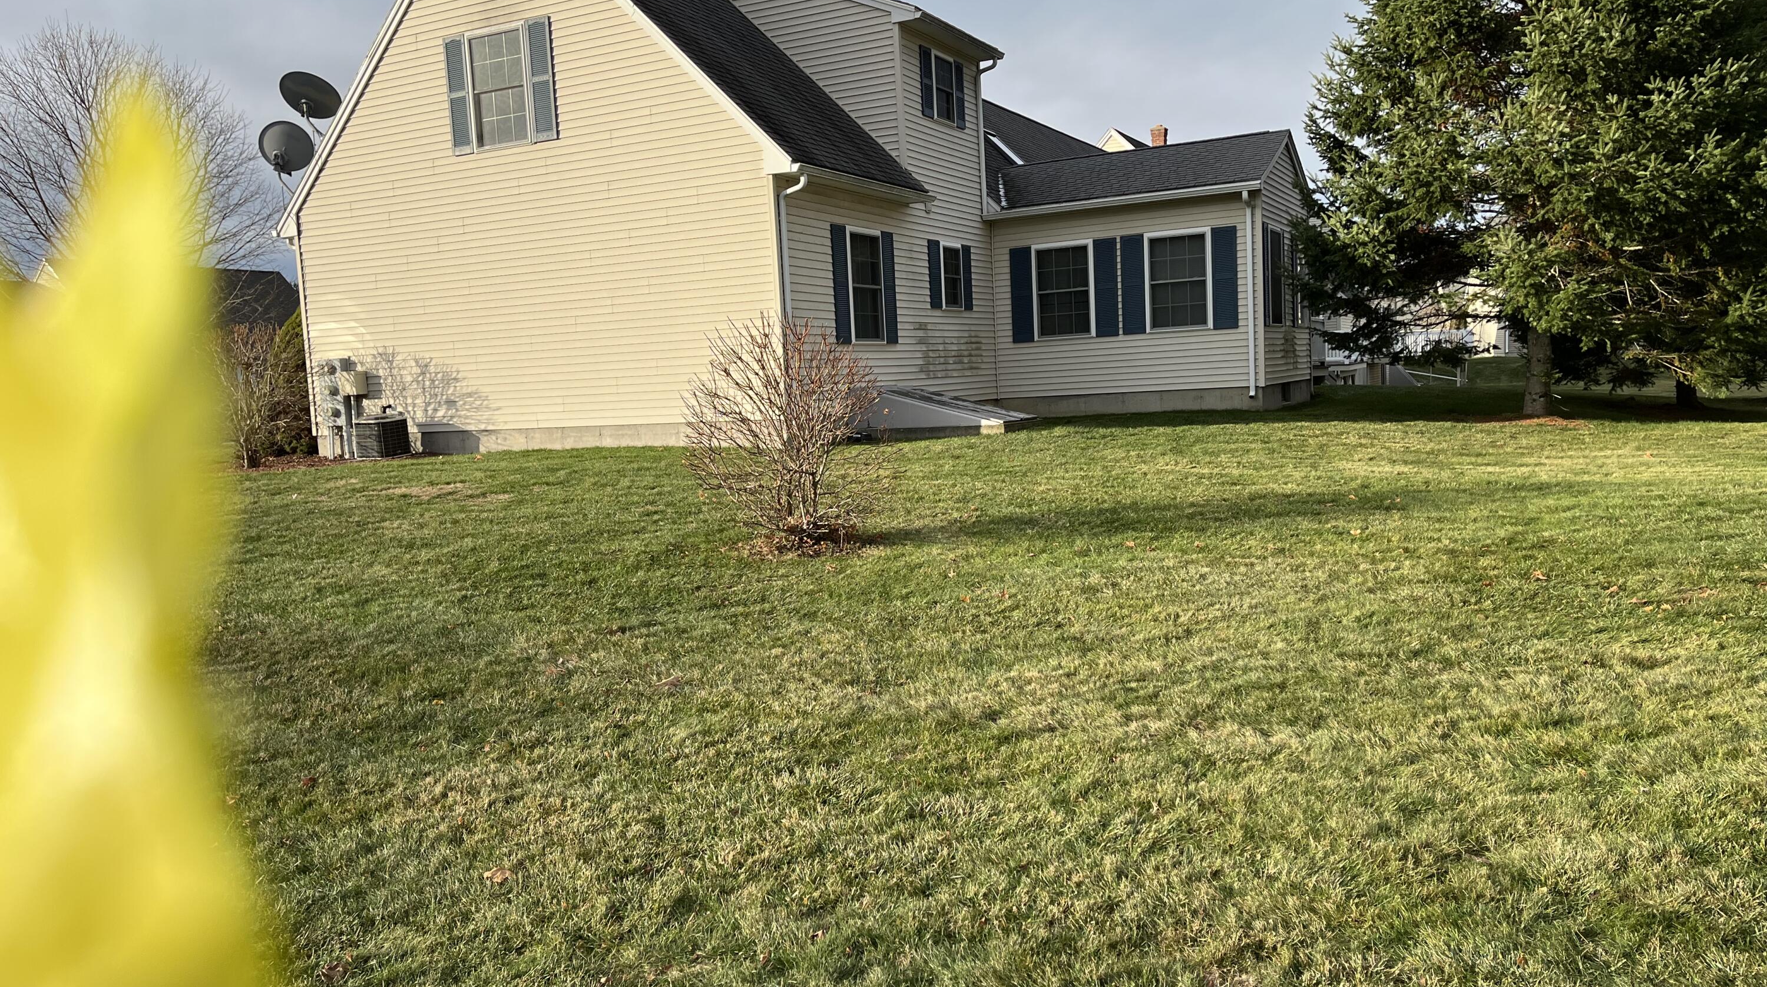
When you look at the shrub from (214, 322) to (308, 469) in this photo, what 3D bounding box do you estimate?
[{"bbox_3d":[-8.613,-1.351,18.300,1.400,2.000,1.400,-3,5,0],"label":"shrub"}]

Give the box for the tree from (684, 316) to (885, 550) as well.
[{"bbox_3d":[-0.660,-0.417,9.000,1.400,1.540,1.350,-3,5,0],"label":"tree"}]

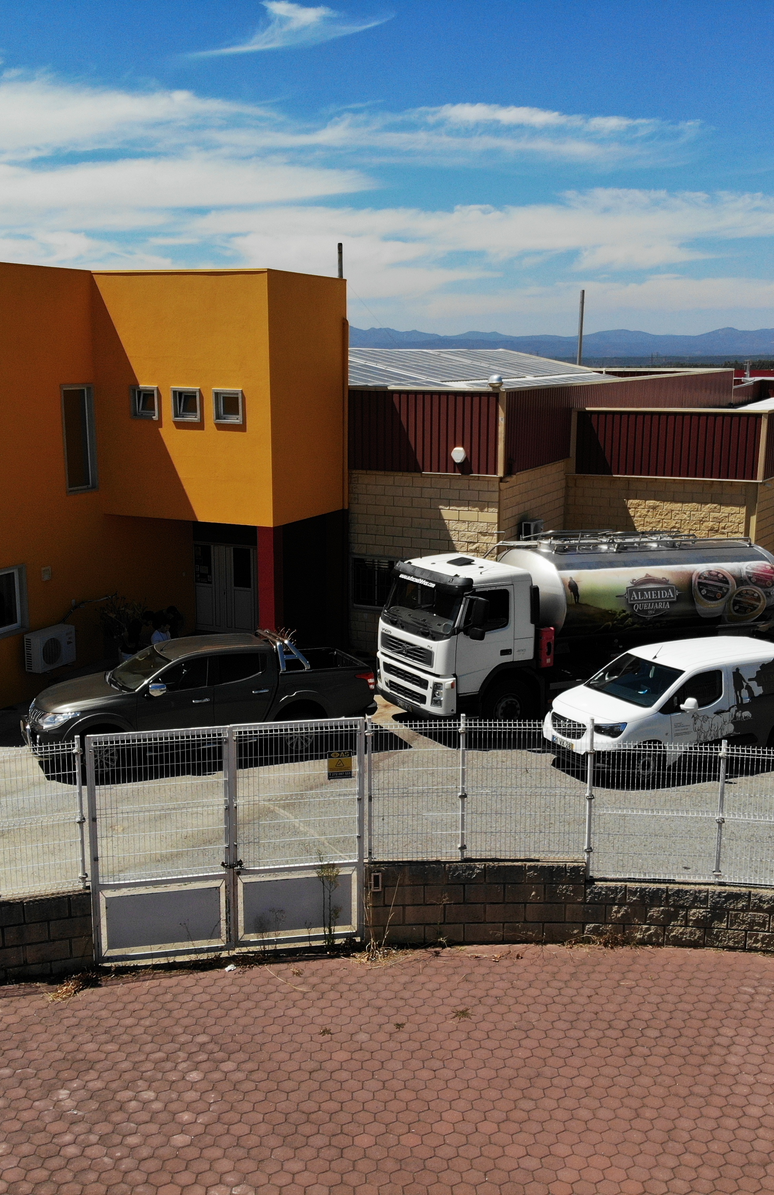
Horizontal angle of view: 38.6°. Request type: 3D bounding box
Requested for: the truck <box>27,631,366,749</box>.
[{"bbox_3d":[-2.920,1.612,17.740,5.300,1.790,1.840,-4,13,-20],"label":"truck"}]

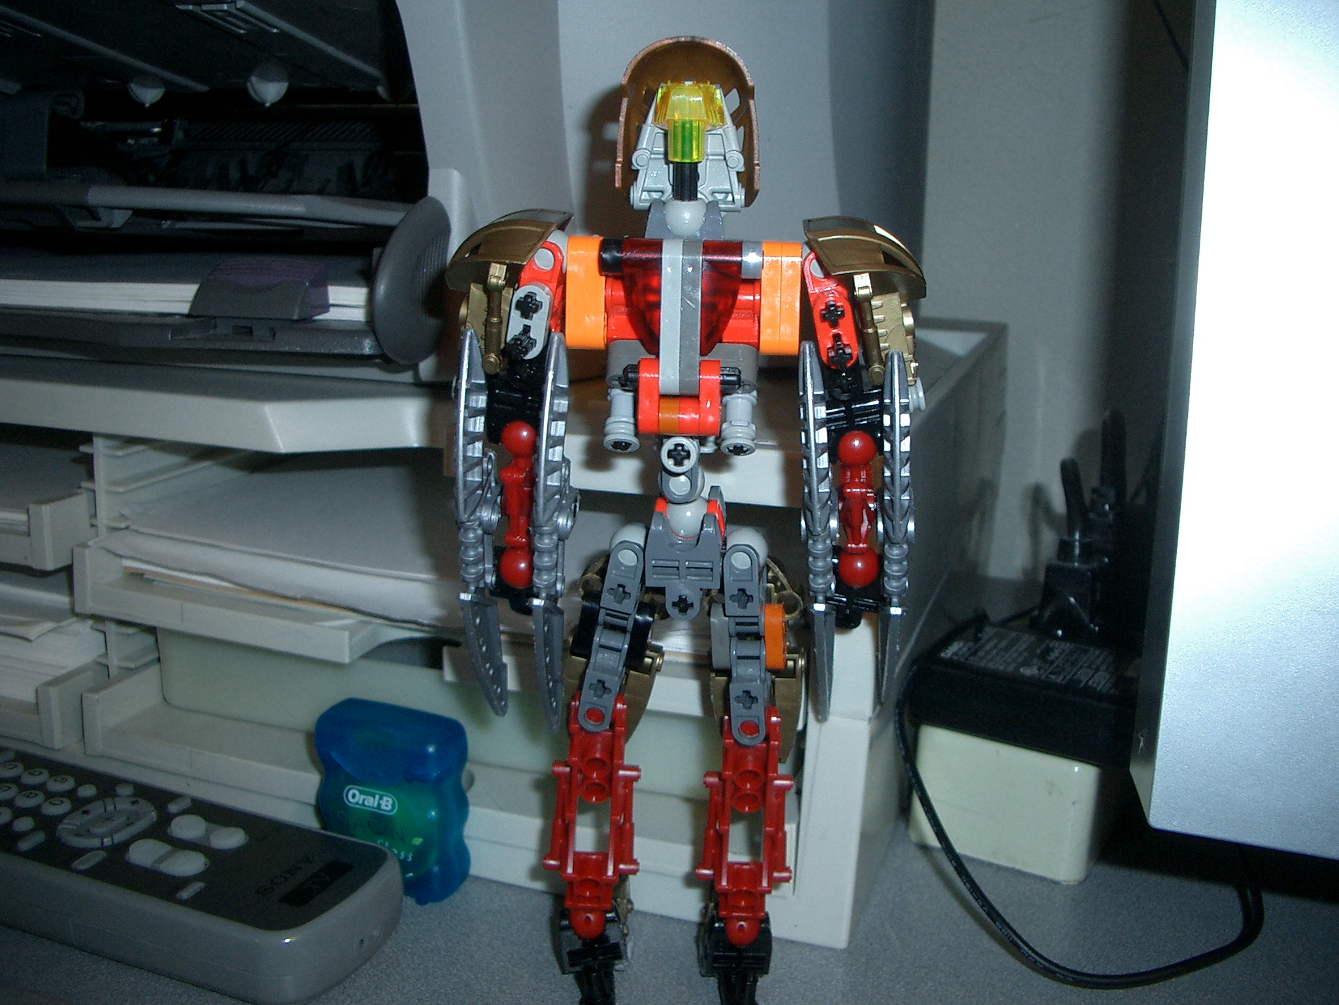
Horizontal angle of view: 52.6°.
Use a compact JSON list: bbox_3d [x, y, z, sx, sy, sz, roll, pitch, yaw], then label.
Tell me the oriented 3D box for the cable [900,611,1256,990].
[{"bbox_3d":[0.115,0.079,0.382,0.106,0.057,0.118,6,15,18],"label":"cable"}]

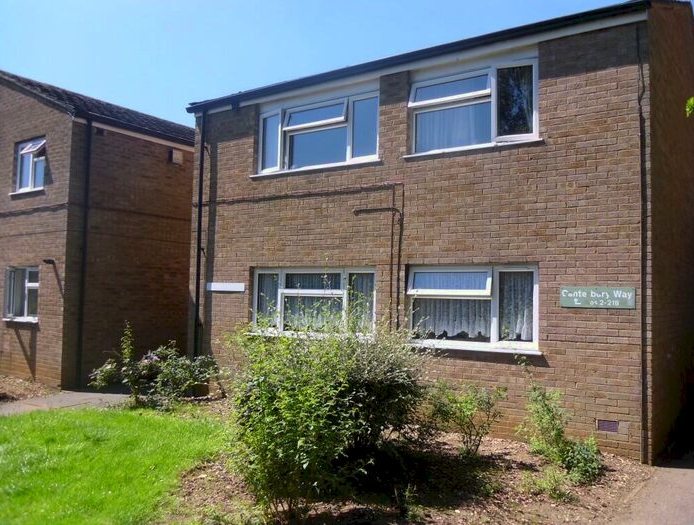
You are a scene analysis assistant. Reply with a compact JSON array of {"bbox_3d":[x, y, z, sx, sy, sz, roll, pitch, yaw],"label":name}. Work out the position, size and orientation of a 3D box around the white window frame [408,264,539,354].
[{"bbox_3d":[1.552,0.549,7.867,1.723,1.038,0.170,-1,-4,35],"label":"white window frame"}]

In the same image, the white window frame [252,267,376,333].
[{"bbox_3d":[-0.546,0.581,9.388,2.337,1.000,0.130,-1,-4,35],"label":"white window frame"}]

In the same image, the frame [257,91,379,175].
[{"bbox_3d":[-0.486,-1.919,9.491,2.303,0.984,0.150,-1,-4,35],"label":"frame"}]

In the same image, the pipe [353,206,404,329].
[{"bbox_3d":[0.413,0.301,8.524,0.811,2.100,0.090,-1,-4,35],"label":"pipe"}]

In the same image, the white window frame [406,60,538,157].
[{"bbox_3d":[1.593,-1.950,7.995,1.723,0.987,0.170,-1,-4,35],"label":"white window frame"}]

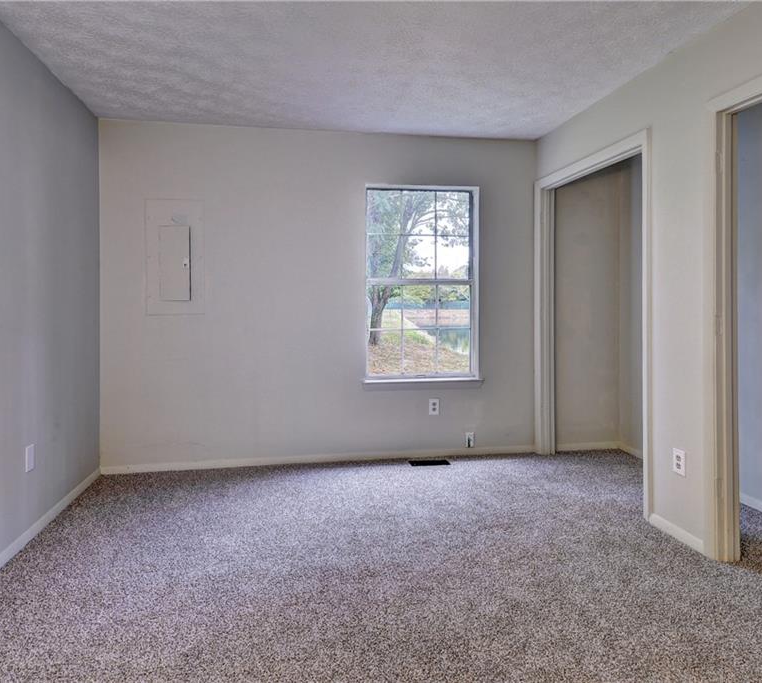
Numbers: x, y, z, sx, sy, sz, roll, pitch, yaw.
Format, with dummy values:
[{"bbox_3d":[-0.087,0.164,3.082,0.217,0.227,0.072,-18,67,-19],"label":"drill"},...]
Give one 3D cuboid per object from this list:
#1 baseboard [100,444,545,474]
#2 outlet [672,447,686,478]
[{"bbox_3d":[-0.350,0.860,3.937,3.158,0.071,0.018,-1,3,-10],"label":"baseboard"},{"bbox_3d":[1.458,0.591,2.651,0.012,0.120,0.079,-1,3,-10],"label":"outlet"}]

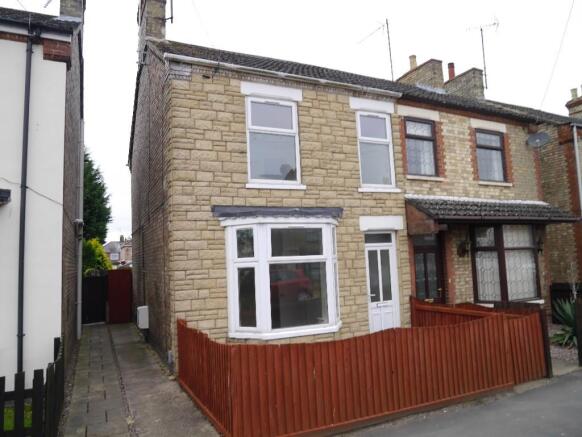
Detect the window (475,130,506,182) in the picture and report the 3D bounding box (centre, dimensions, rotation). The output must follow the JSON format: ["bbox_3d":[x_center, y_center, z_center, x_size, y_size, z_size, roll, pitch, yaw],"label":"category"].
[{"bbox_3d":[4.978,-1.539,10.121,1.050,1.300,0.090,0,-6,-26],"label":"window"}]

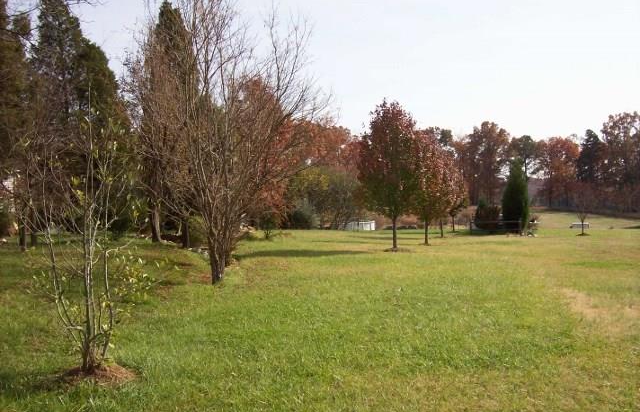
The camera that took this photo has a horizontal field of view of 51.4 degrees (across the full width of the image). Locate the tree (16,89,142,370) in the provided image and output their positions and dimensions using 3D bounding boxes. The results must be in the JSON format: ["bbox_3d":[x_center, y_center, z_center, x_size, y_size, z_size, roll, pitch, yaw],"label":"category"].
[{"bbox_3d":[-2.339,0.234,6.500,1.194,2.764,1.144,0,0,0],"label":"tree"}]

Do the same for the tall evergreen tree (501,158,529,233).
[{"bbox_3d":[12.891,-0.694,44.000,1.785,5.024,1.785,0,0,0],"label":"tall evergreen tree"}]

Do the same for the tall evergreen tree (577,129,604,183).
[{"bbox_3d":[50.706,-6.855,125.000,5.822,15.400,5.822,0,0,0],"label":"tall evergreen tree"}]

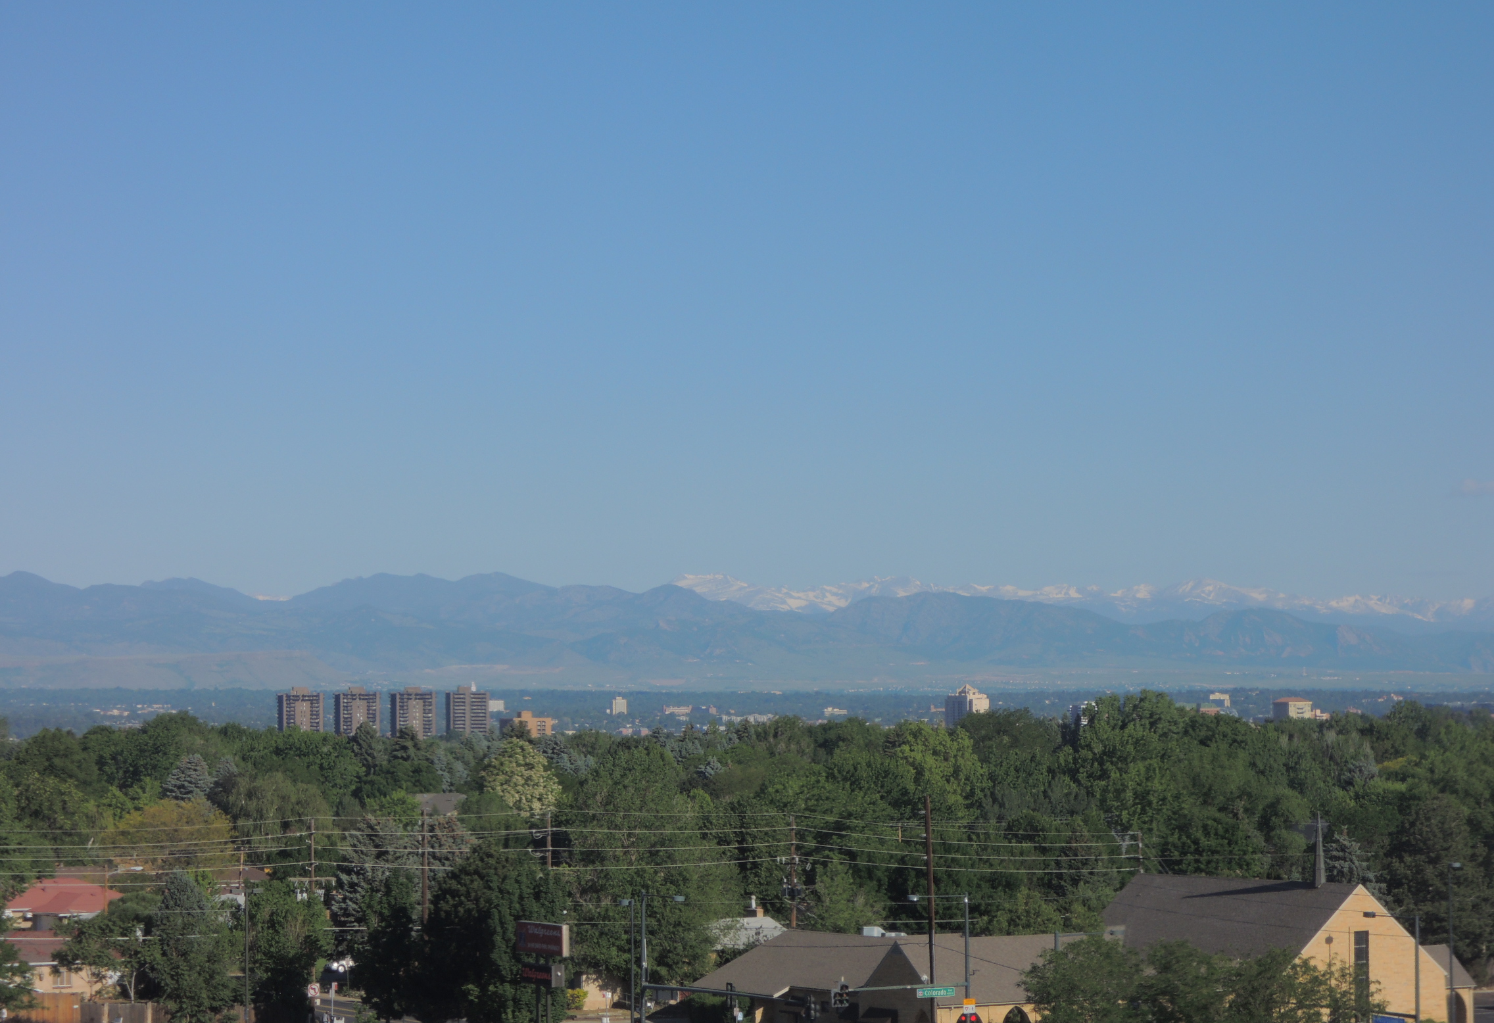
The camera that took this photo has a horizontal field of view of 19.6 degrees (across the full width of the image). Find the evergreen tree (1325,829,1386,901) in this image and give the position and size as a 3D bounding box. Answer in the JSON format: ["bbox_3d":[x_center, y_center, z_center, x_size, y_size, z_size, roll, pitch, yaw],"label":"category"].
[{"bbox_3d":[41.351,26.851,292.095,6.300,10.900,6.300,0,-3,0],"label":"evergreen tree"}]

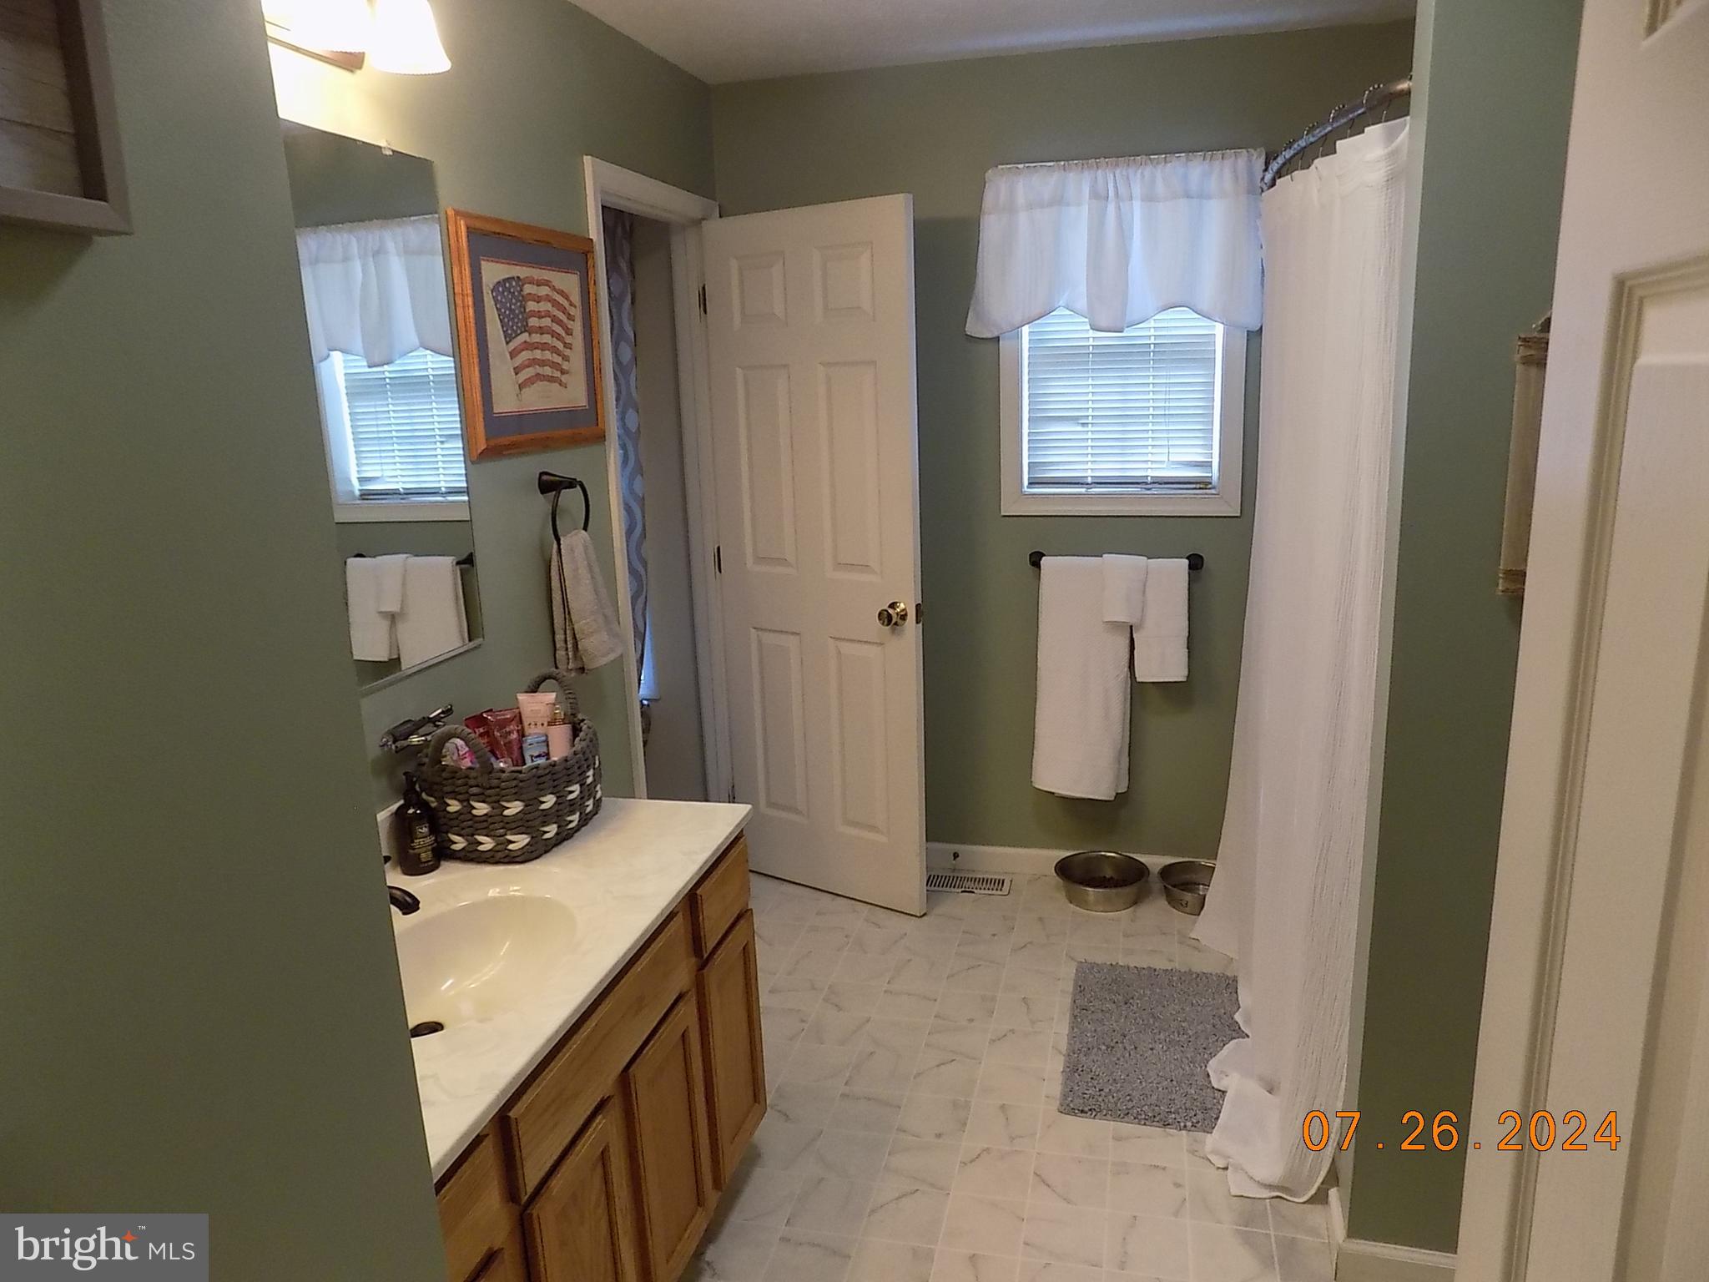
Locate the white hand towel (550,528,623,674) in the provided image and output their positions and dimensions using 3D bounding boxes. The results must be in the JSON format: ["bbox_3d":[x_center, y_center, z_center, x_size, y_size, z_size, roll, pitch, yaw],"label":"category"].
[{"bbox_3d":[-0.600,-0.098,2.522,0.095,0.312,0.215,1,13,14],"label":"white hand towel"}]

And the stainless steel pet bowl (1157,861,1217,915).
[{"bbox_3d":[1.045,0.761,3.437,0.238,0.087,0.238,1,13,14],"label":"stainless steel pet bowl"}]

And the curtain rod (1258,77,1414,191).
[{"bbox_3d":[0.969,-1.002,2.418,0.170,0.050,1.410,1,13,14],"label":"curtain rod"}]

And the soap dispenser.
[{"bbox_3d":[-0.738,0.304,1.912,0.066,0.168,0.066,-10,16,-33],"label":"soap dispenser"}]

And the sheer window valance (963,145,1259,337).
[{"bbox_3d":[0.715,-1.093,3.163,0.800,0.470,0.090,1,13,14],"label":"sheer window valance"}]

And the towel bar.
[{"bbox_3d":[0.764,-0.234,3.329,0.497,0.057,0.075,1,14,14],"label":"towel bar"}]

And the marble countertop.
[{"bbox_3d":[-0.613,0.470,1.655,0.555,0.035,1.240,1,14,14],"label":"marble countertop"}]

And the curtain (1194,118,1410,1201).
[{"bbox_3d":[0.934,0.003,2.530,0.270,1.950,1.220,1,14,14],"label":"curtain"}]

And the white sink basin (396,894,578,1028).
[{"bbox_3d":[-0.564,0.524,1.645,0.320,0.145,0.420,1,14,14],"label":"white sink basin"}]

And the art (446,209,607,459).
[{"bbox_3d":[-0.668,-0.639,2.404,0.030,0.455,0.545,1,14,14],"label":"art"}]

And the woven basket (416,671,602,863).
[{"bbox_3d":[-0.619,0.219,2.070,0.265,0.256,0.330,1,13,14],"label":"woven basket"}]

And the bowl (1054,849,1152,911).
[{"bbox_3d":[0.754,0.748,3.457,0.277,0.090,0.277,1,14,14],"label":"bowl"}]

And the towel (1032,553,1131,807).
[{"bbox_3d":[0.688,0.117,3.442,0.300,0.755,0.090,1,13,14],"label":"towel"}]

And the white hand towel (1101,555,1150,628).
[{"bbox_3d":[0.786,-0.146,3.313,0.138,0.210,0.080,1,14,14],"label":"white hand towel"}]

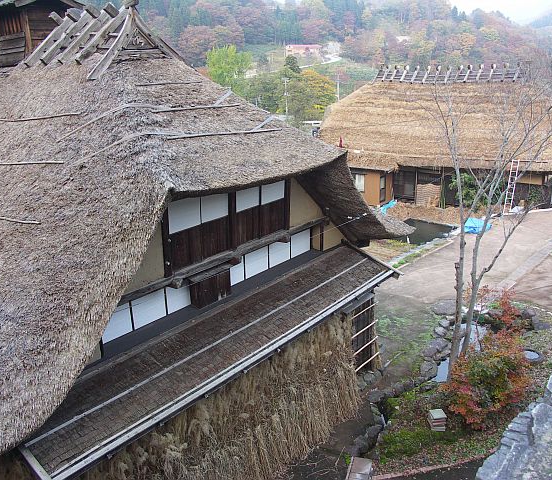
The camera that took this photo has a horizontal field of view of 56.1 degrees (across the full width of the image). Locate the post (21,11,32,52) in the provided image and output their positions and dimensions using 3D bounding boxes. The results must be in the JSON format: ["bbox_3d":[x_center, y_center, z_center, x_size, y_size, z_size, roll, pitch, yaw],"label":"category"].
[{"bbox_3d":[-6.649,-5.520,13.793,0.130,1.120,0.130,15,24,38],"label":"post"}]

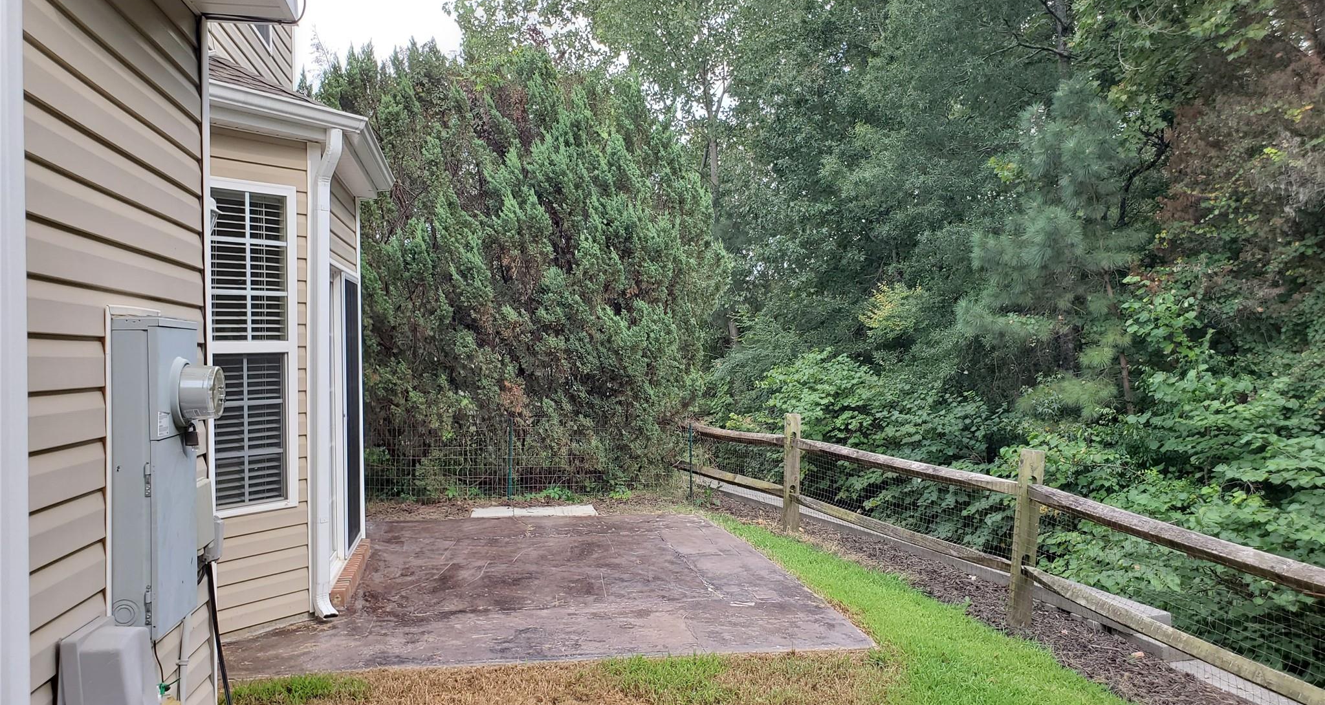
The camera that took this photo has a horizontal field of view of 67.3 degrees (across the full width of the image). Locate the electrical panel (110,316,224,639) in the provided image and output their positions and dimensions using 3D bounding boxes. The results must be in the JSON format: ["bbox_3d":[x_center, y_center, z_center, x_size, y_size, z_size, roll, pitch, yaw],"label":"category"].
[{"bbox_3d":[-1.355,0.330,2.779,0.210,0.835,0.380,-1,0,-10],"label":"electrical panel"}]

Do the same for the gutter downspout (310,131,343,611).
[{"bbox_3d":[-1.925,0.123,5.734,0.180,2.800,0.090,-1,0,33],"label":"gutter downspout"}]

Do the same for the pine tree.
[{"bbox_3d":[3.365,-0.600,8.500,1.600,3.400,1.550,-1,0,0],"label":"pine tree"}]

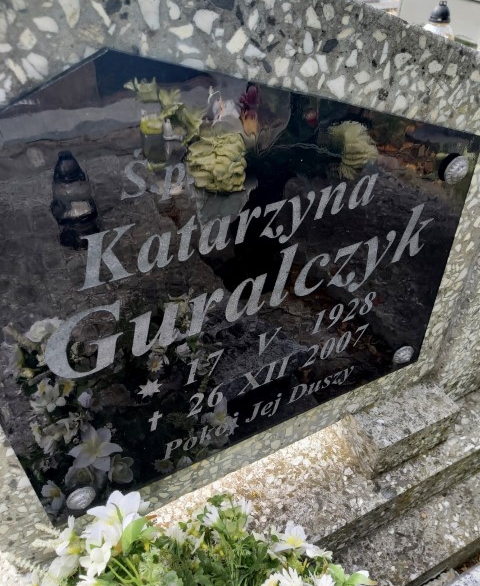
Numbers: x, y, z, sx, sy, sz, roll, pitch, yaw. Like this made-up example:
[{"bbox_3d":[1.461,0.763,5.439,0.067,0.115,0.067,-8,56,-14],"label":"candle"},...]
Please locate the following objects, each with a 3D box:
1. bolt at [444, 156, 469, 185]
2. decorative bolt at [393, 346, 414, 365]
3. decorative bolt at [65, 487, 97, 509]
[{"bbox_3d":[0.214,-0.121,0.474,0.030,0.030,0.012,-19,41,-20],"label":"bolt"},{"bbox_3d":[0.213,0.081,0.626,0.030,0.030,0.012,-19,41,-20],"label":"decorative bolt"},{"bbox_3d":[-0.158,0.205,0.480,0.030,0.030,0.012,-19,41,-20],"label":"decorative bolt"}]

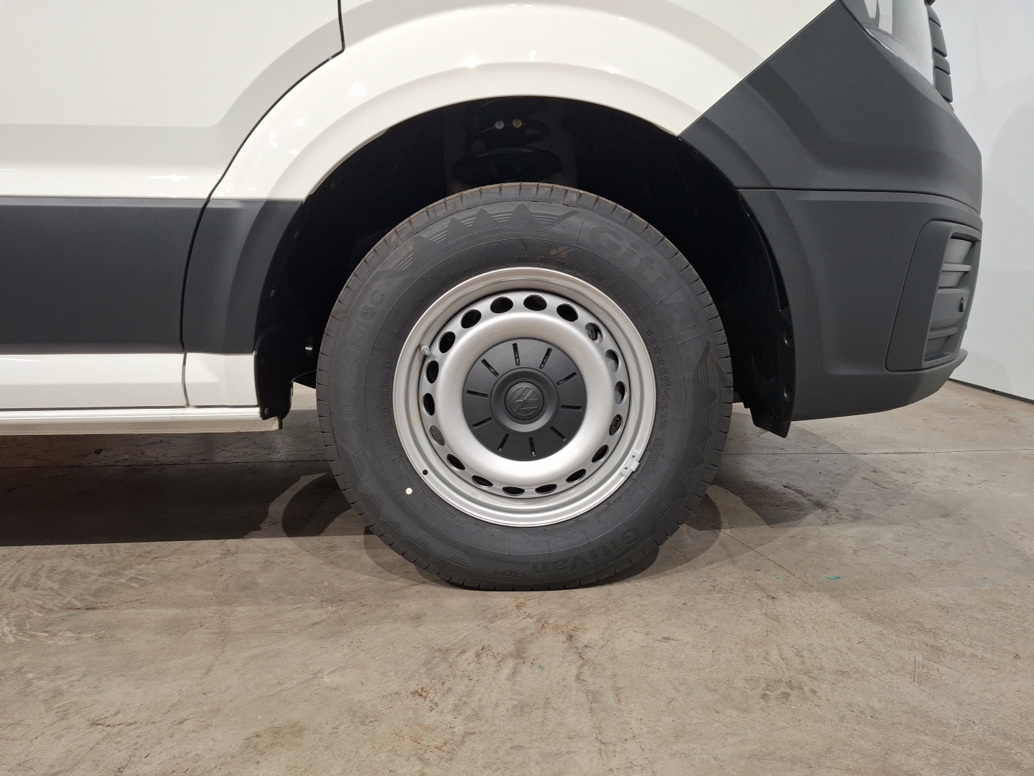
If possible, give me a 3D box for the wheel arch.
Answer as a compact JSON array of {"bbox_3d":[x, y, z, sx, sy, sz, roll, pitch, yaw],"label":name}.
[{"bbox_3d":[-0.042,-0.207,1.211,0.982,0.516,0.260,0,9,-1],"label":"wheel arch"}]

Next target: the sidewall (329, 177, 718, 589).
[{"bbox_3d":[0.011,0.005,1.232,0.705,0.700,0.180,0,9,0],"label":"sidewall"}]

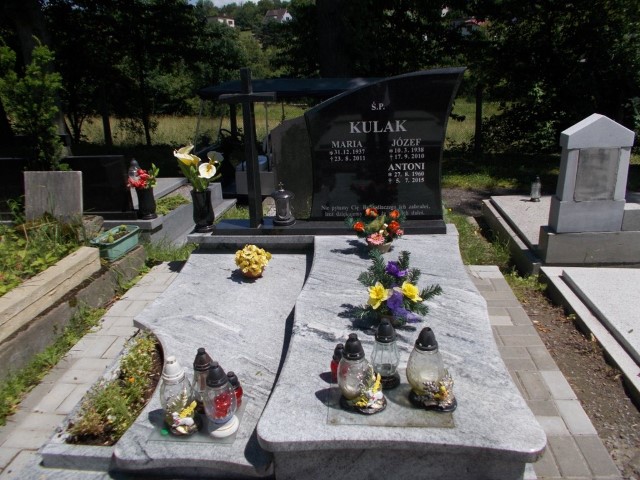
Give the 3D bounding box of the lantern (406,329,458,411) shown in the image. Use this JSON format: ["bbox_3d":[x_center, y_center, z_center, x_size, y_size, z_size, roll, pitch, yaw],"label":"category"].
[{"bbox_3d":[0.423,0.459,1.777,0.155,0.315,0.180,-22,29,-40],"label":"lantern"}]

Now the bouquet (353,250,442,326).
[{"bbox_3d":[0.357,0.229,2.263,0.420,0.340,0.360,0,22,6],"label":"bouquet"}]

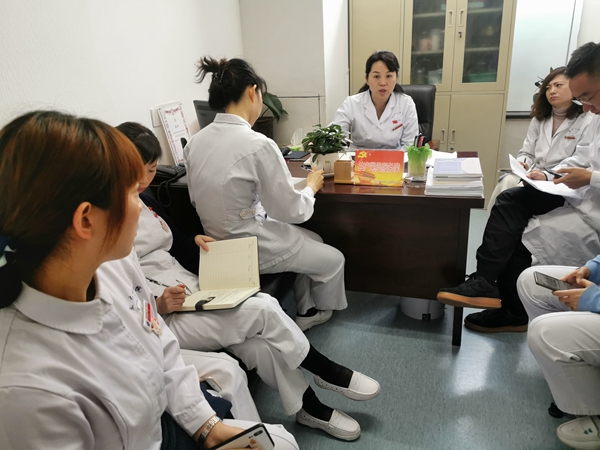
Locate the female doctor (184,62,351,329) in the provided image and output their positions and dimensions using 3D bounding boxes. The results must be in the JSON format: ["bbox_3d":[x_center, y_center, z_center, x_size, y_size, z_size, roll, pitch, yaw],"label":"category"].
[{"bbox_3d":[-0.117,-0.022,2.009,0.720,1.310,0.540,-18,25,-34],"label":"female doctor"}]

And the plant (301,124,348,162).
[{"bbox_3d":[0.117,-0.388,2.240,0.220,0.180,0.220,3,21,17],"label":"plant"}]

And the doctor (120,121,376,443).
[{"bbox_3d":[-0.222,0.188,1.692,0.950,1.140,0.520,2,21,13],"label":"doctor"}]

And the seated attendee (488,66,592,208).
[{"bbox_3d":[1.475,-0.348,2.859,0.800,1.170,0.540,-19,26,-36],"label":"seated attendee"}]

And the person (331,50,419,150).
[{"bbox_3d":[0.493,-0.340,2.776,0.550,1.310,0.750,2,21,13],"label":"person"}]

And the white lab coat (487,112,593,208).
[{"bbox_3d":[1.511,-0.430,2.860,0.500,0.560,0.500,-20,26,-38],"label":"white lab coat"}]

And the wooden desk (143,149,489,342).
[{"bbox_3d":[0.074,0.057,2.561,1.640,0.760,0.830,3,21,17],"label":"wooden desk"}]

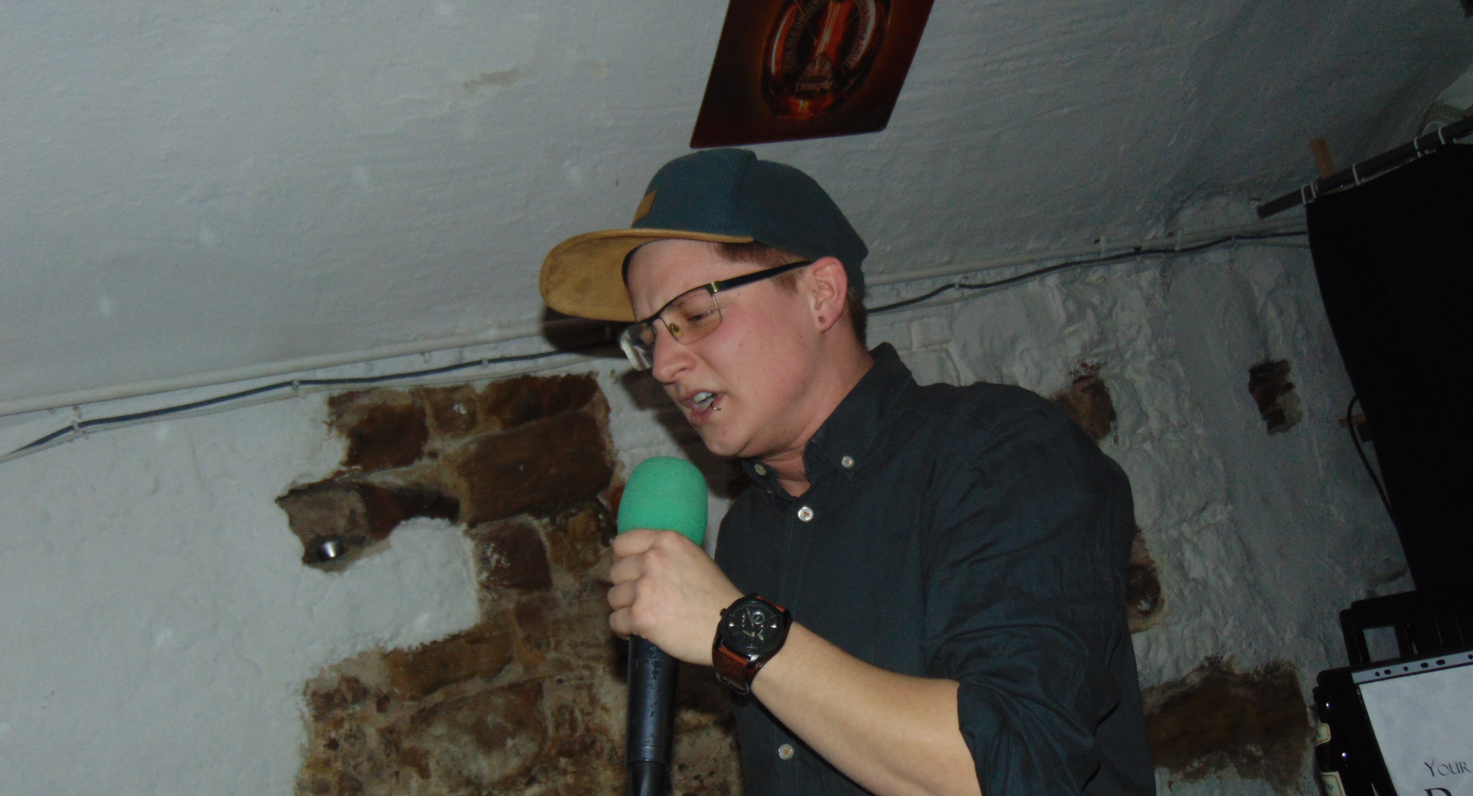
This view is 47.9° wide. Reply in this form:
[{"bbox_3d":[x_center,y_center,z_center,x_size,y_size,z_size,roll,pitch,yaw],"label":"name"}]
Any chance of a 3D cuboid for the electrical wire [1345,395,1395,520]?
[{"bbox_3d":[1.025,0.099,2.680,0.055,0.215,0.030,-11,-6,-33],"label":"electrical wire"}]

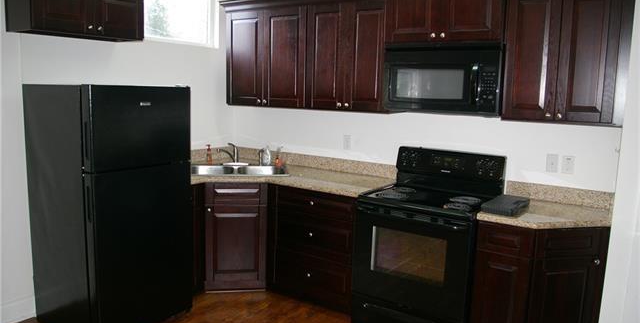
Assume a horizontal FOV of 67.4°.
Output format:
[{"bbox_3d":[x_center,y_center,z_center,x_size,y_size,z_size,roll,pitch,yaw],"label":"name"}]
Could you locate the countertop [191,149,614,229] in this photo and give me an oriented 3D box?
[{"bbox_3d":[0.175,0.159,3.345,3.190,0.140,1.140,7,10,32],"label":"countertop"}]

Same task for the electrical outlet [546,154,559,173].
[{"bbox_3d":[1.516,0.015,3.130,0.074,0.116,0.010,7,10,32],"label":"electrical outlet"}]

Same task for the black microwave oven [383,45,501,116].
[{"bbox_3d":[0.871,-0.552,3.280,0.760,0.430,0.385,7,10,32],"label":"black microwave oven"}]

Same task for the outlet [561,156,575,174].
[{"bbox_3d":[1.611,0.022,3.110,0.074,0.116,0.008,7,10,32],"label":"outlet"}]

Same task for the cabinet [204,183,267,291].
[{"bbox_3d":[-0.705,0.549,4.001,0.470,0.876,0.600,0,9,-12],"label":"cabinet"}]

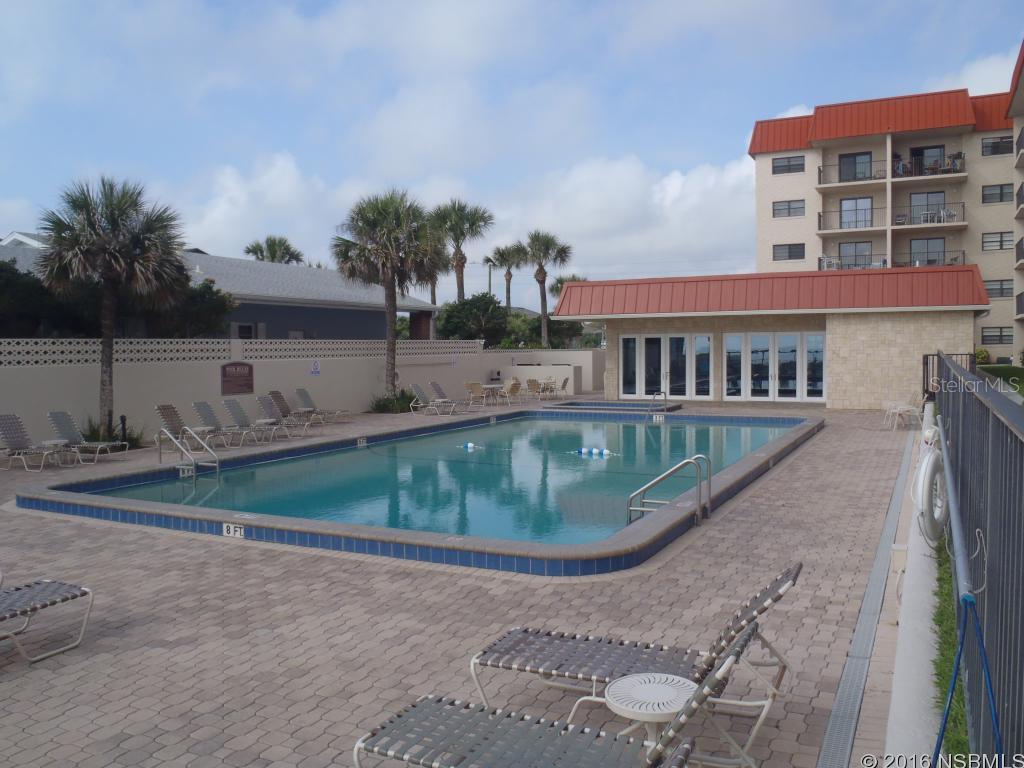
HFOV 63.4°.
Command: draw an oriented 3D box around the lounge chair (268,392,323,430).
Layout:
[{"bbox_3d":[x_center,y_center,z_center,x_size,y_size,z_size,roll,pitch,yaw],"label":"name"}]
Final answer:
[{"bbox_3d":[-5.791,0.684,22.399,1.582,0.922,0.592,1,3,25],"label":"lounge chair"}]

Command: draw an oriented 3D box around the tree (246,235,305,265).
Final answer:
[{"bbox_3d":[-12.021,-3.652,42.178,3.000,7.866,3.000,1,3,27],"label":"tree"}]

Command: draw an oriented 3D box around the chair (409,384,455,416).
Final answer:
[{"bbox_3d":[-2.362,0.489,25.807,1.540,0.970,0.610,1,3,20],"label":"chair"}]

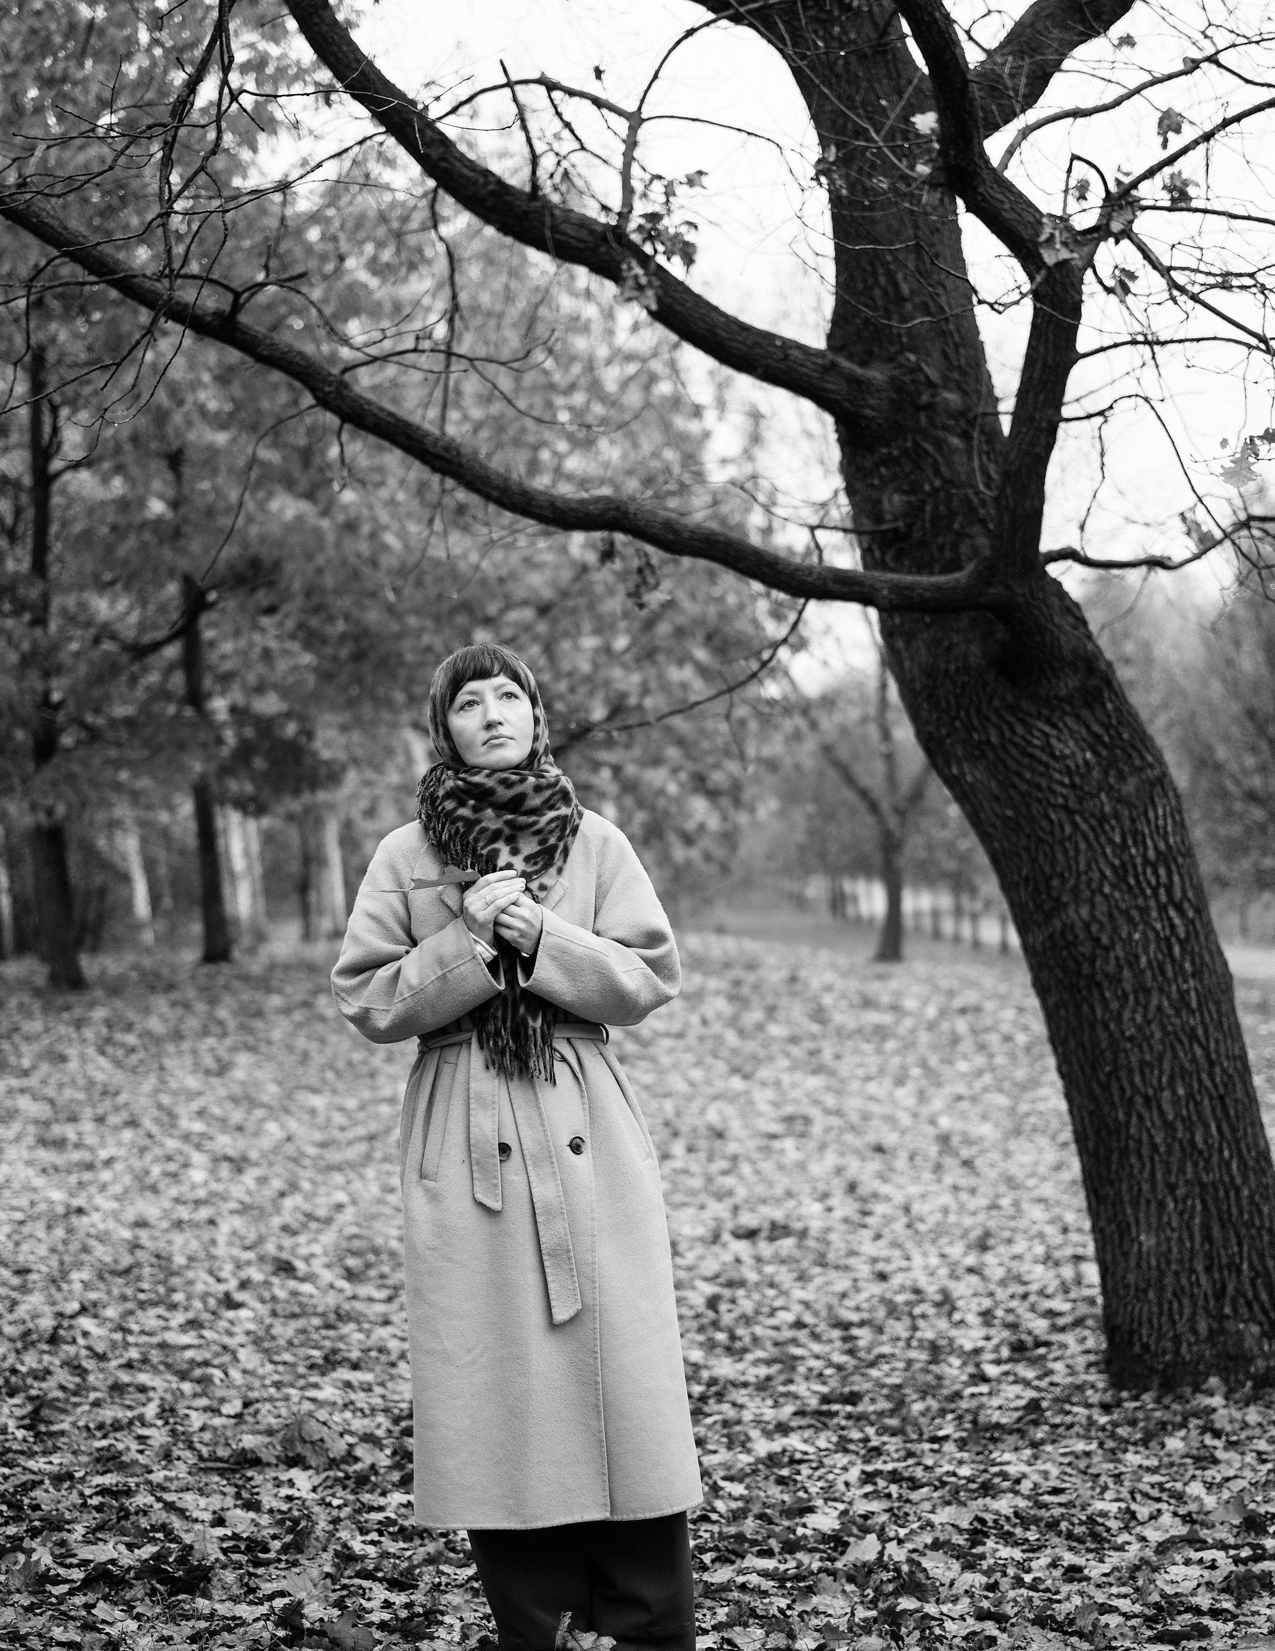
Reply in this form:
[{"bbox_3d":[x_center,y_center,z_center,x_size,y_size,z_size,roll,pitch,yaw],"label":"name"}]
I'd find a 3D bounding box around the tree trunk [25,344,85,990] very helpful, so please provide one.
[{"bbox_3d":[-7.682,-2.077,35.000,0.500,8.500,0.470,-3,-1,-12],"label":"tree trunk"}]

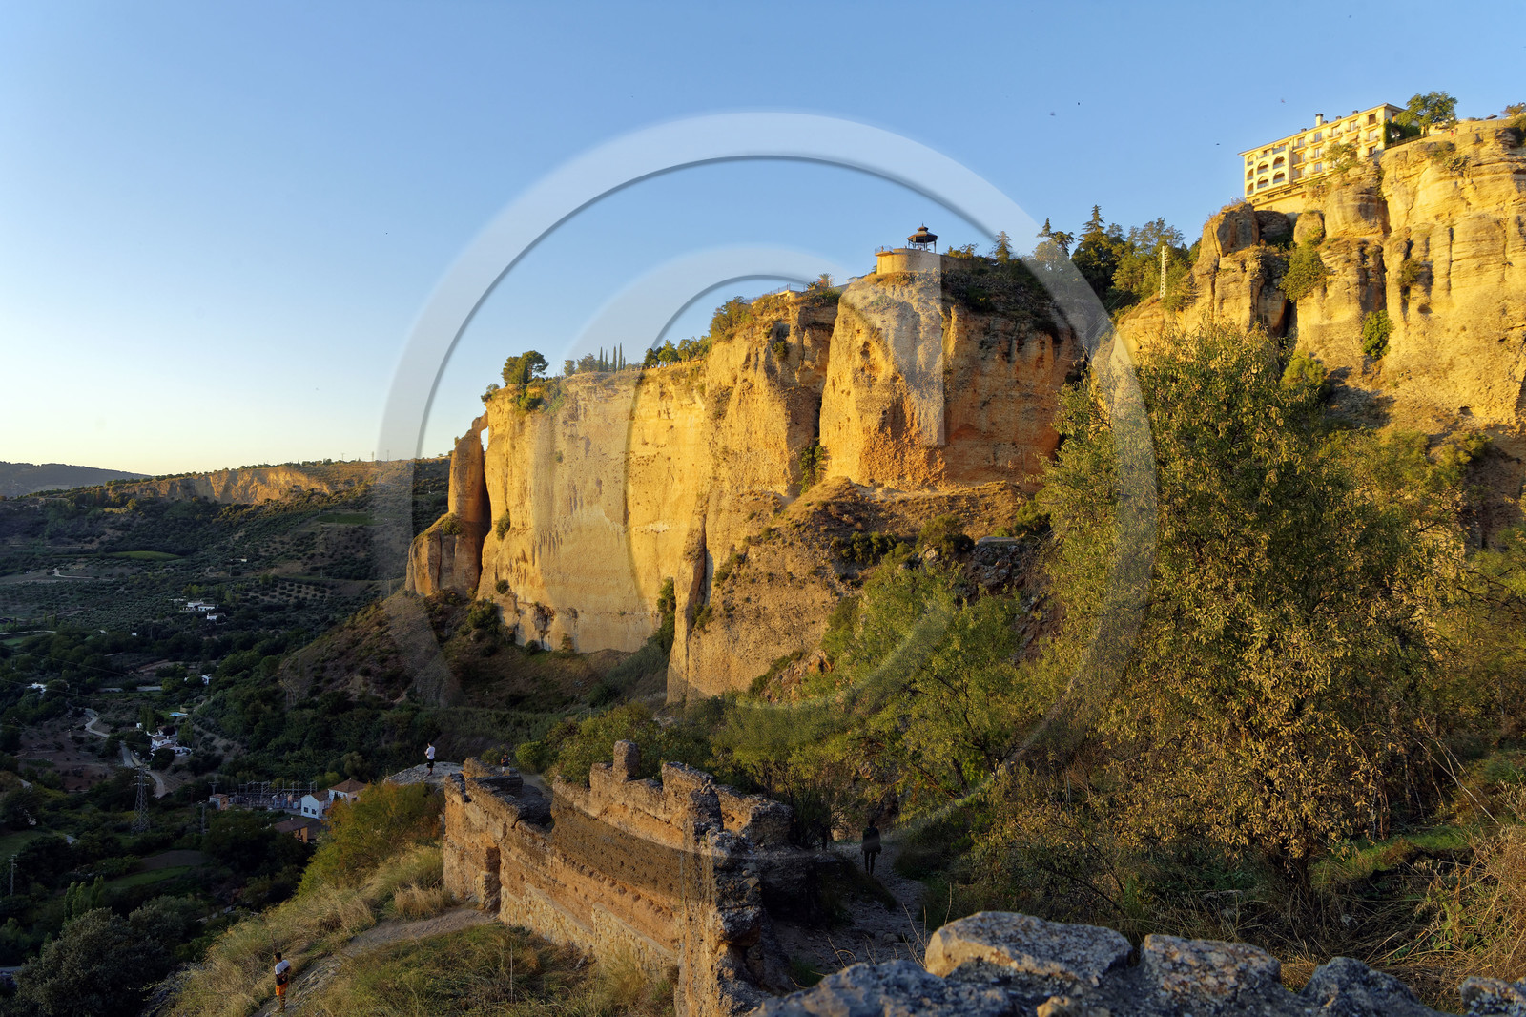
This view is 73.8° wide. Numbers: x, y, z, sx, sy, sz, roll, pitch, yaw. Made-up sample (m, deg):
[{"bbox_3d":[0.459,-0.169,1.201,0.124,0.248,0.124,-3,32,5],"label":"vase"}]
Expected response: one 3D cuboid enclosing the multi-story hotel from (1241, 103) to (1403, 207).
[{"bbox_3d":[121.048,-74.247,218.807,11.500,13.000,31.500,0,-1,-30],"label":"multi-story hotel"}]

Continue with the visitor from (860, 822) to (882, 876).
[{"bbox_3d":[3.380,10.650,31.900,0.560,1.680,0.360,0,-2,-7],"label":"visitor"}]

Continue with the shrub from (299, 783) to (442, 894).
[{"bbox_3d":[-16.803,14.067,43.500,5.300,4.000,4.300,0,-1,0],"label":"shrub"}]

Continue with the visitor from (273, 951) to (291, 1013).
[{"bbox_3d":[-13.860,13.629,29.300,0.360,1.710,0.500,0,-1,31],"label":"visitor"}]

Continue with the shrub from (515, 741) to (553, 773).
[{"bbox_3d":[-14.631,15.841,65.000,2.200,2.000,2.100,0,-1,0],"label":"shrub"}]

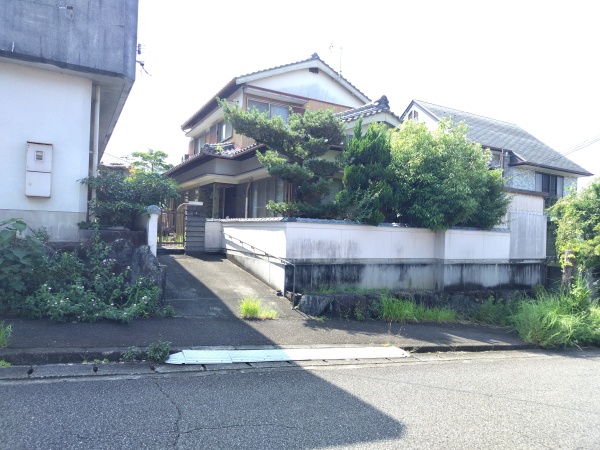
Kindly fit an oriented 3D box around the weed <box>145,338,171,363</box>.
[{"bbox_3d":[-1.758,1.549,4.920,0.250,0.270,0.250,2,-1,-29],"label":"weed"}]

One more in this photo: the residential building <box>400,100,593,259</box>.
[{"bbox_3d":[10.309,-1.884,23.284,10.500,9.400,9.600,2,-1,-29],"label":"residential building"}]

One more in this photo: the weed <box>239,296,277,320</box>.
[{"bbox_3d":[-0.815,1.602,7.650,0.620,0.380,0.360,2,-1,-29],"label":"weed"}]

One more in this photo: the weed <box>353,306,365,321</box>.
[{"bbox_3d":[1.284,1.942,8.750,0.230,0.280,0.200,2,-1,-29],"label":"weed"}]

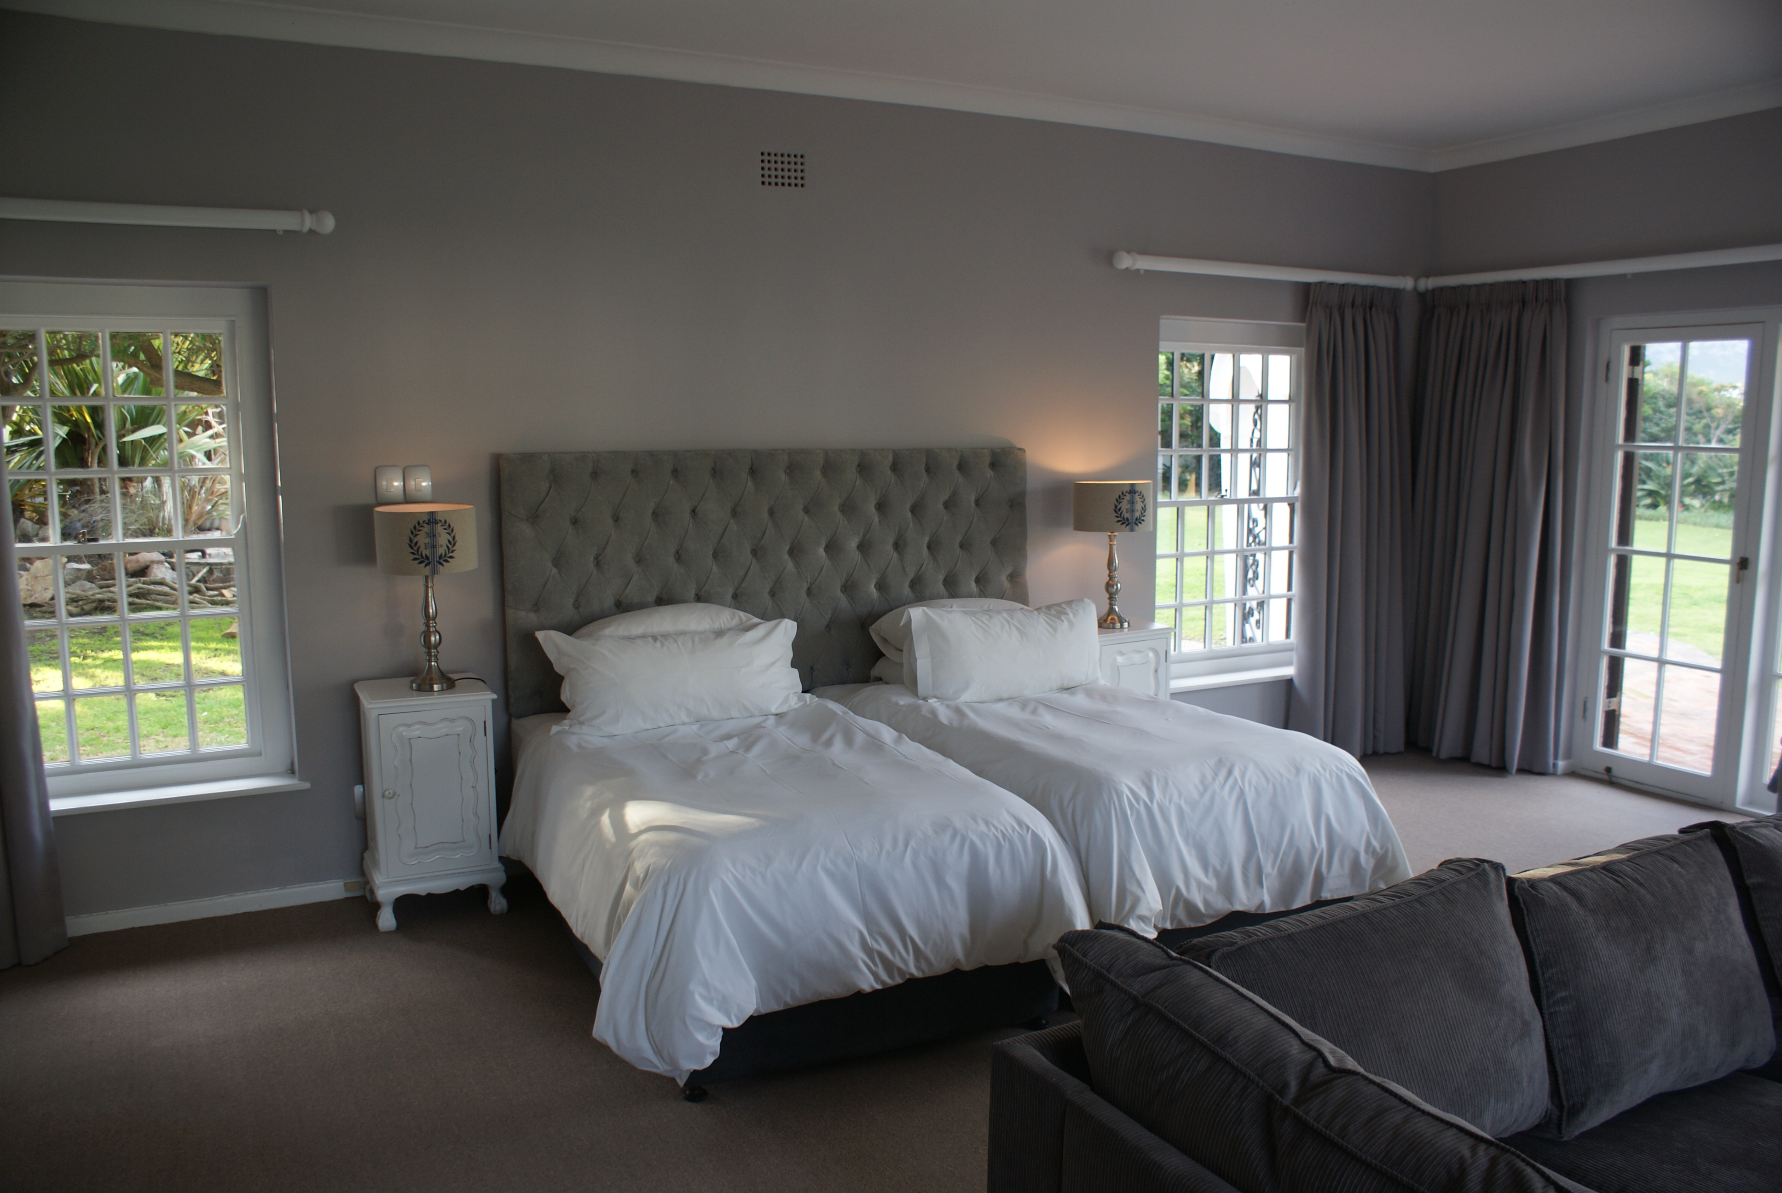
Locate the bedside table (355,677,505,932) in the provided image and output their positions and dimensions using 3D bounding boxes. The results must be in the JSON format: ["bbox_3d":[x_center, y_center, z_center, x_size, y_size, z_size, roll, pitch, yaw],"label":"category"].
[{"bbox_3d":[-1.554,0.677,4.525,0.420,0.767,0.382,-4,9,-27],"label":"bedside table"}]

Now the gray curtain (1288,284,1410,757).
[{"bbox_3d":[2.212,-0.346,6.428,0.681,2.266,0.183,-4,9,-27],"label":"gray curtain"}]

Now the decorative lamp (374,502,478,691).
[{"bbox_3d":[-1.541,-0.003,4.463,0.307,0.608,0.307,-4,9,-27],"label":"decorative lamp"}]

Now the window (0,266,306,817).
[{"bbox_3d":[-2.521,-0.145,4.217,1.159,1.680,0.141,-4,9,-27],"label":"window"}]

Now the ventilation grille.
[{"bbox_3d":[-0.407,-1.607,5.047,0.188,0.135,0.023,-4,9,-27],"label":"ventilation grille"}]

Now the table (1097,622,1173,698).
[{"bbox_3d":[0.901,0.506,5.774,0.420,0.767,0.382,-4,9,-27],"label":"table"}]

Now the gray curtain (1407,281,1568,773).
[{"bbox_3d":[2.812,-0.329,6.304,0.191,2.266,0.730,-4,9,-27],"label":"gray curtain"}]

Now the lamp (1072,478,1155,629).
[{"bbox_3d":[0.953,-0.176,5.700,0.307,0.608,0.307,0,8,0],"label":"lamp"}]

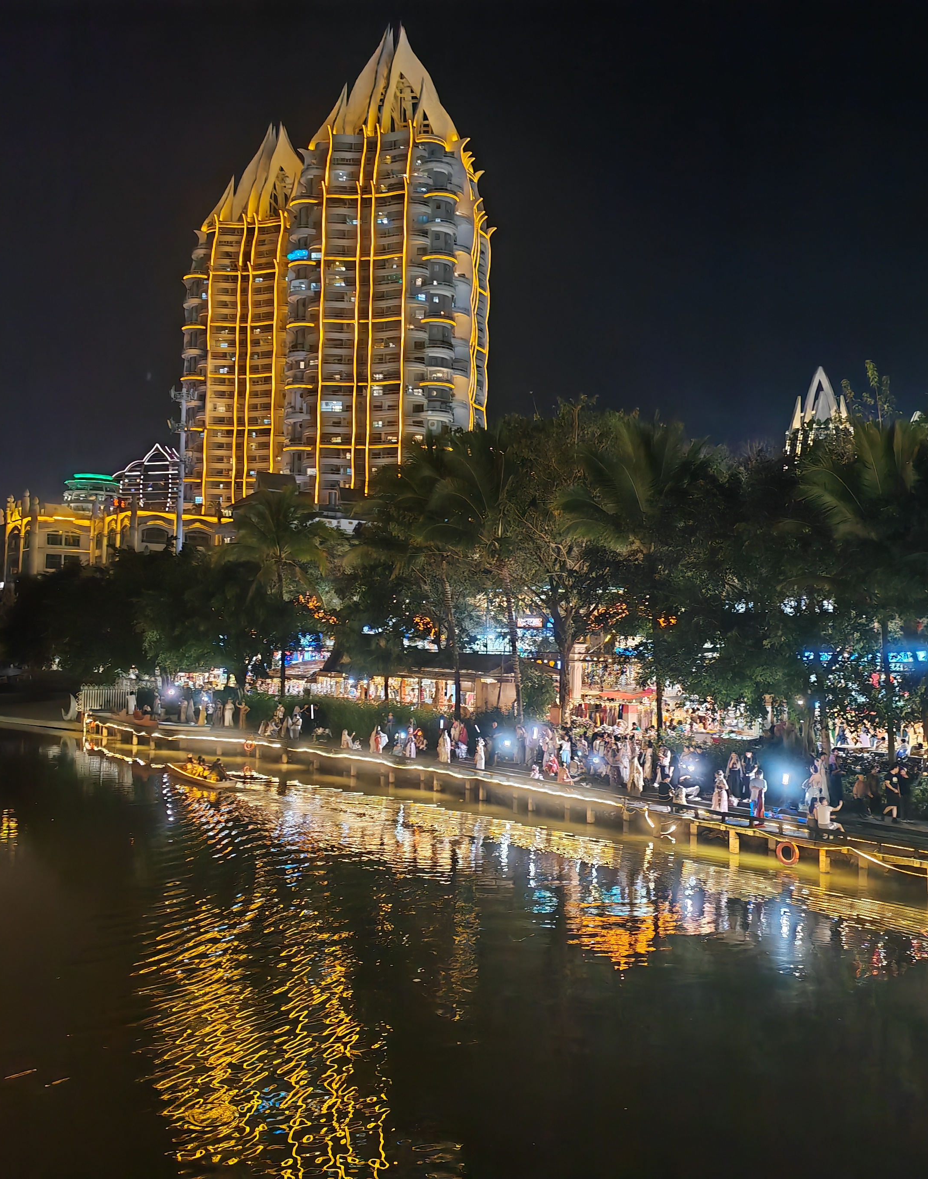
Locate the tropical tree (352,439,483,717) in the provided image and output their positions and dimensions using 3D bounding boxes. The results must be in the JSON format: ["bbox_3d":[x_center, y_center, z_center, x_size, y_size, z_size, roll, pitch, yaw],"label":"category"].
[{"bbox_3d":[-2.535,0.090,67.500,7.200,16.454,7.200,1,-3,0],"label":"tropical tree"}]

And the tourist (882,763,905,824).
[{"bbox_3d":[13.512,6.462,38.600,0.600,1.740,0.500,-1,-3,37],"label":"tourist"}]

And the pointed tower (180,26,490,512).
[{"bbox_3d":[-27.900,-50.940,269.690,63.000,131.500,52.000,1,-2,9],"label":"pointed tower"}]

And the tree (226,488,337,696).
[{"bbox_3d":[-12.494,1.011,84.000,7.400,15.716,7.400,1,-3,0],"label":"tree"}]

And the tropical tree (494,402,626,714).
[{"bbox_3d":[4.639,-0.405,59.000,6.500,16.957,6.500,1,-3,0],"label":"tropical tree"}]

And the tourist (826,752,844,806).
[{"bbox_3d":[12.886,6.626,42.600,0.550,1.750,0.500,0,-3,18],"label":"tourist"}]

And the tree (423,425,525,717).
[{"bbox_3d":[0.732,-0.264,58.500,5.200,15.120,5.200,1,-2,0],"label":"tree"}]

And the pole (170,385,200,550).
[{"bbox_3d":[-33.186,-6.298,145.000,3.200,35.433,3.200,1,-3,0],"label":"pole"}]

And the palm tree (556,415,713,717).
[{"bbox_3d":[7.370,-0.208,52.000,6.400,14.530,6.200,1,-2,0],"label":"palm tree"}]

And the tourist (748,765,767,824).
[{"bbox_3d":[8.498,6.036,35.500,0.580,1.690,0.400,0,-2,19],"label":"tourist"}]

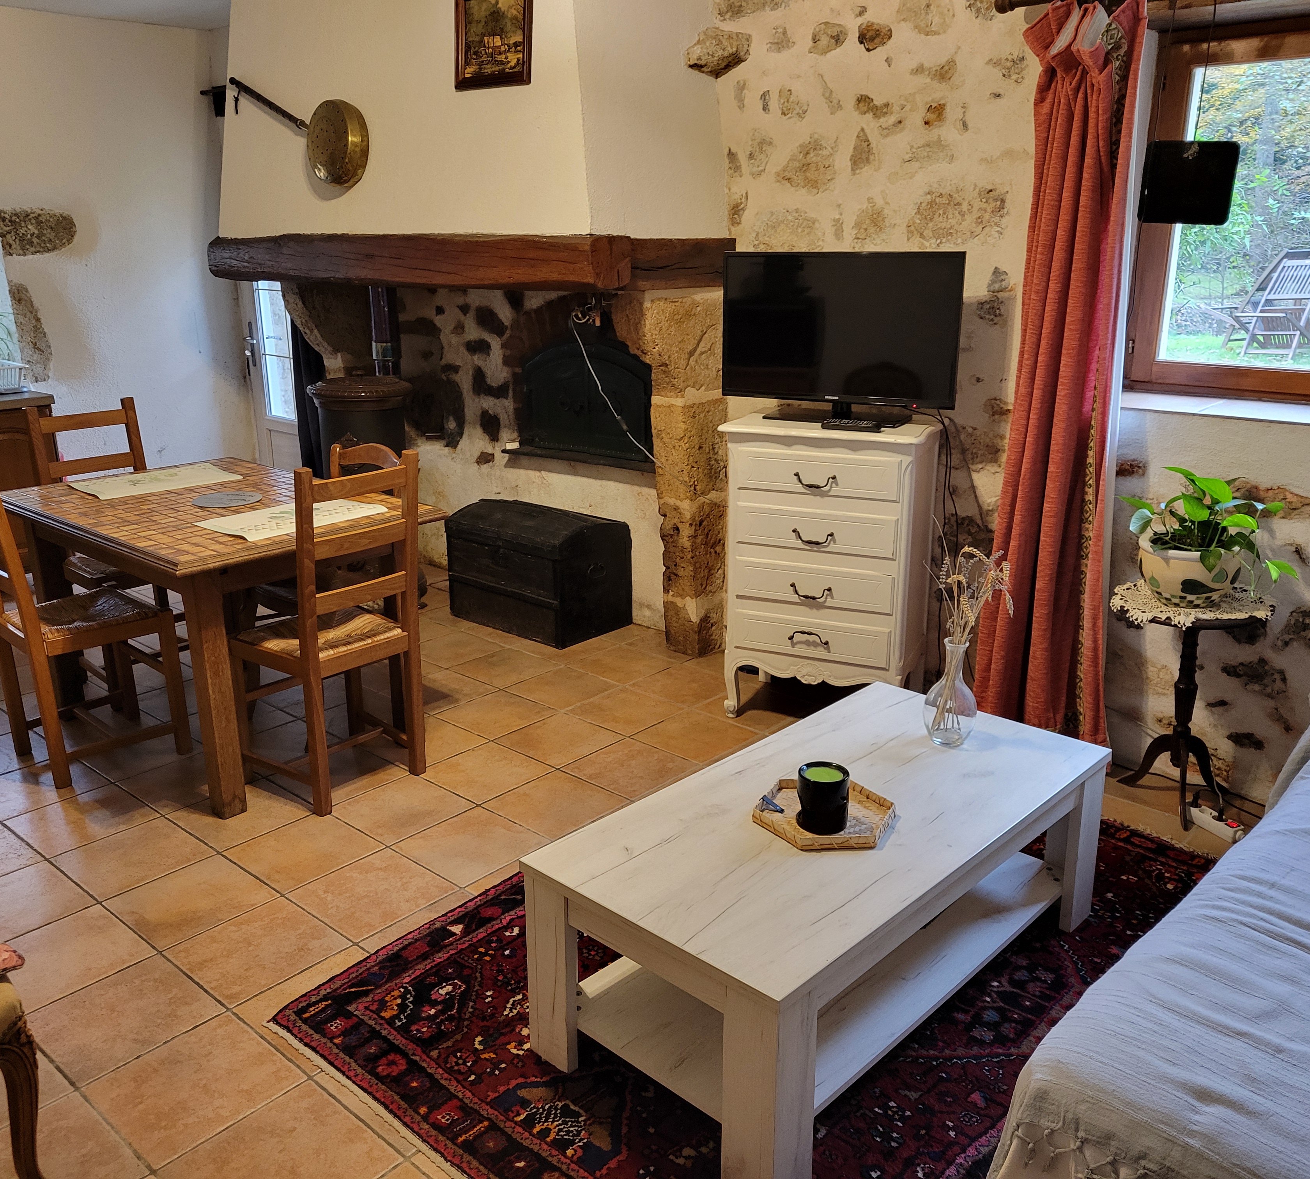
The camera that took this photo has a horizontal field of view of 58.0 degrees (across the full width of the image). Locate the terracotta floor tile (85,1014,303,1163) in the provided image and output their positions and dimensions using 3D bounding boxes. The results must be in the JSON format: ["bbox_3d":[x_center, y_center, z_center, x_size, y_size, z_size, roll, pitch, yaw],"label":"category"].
[{"bbox_3d":[-0.876,0.945,2.251,0.292,0.010,0.292,15,23,40],"label":"terracotta floor tile"}]

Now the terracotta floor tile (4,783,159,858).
[{"bbox_3d":[-1.557,0.630,3.210,0.296,0.010,0.296,15,23,40],"label":"terracotta floor tile"}]

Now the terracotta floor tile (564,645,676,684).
[{"bbox_3d":[-0.121,0.279,4.357,0.292,0.010,0.292,15,23,40],"label":"terracotta floor tile"}]

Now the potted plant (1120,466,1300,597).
[{"bbox_3d":[1.432,-0.135,3.052,0.420,0.340,0.350,14,23,40],"label":"potted plant"}]

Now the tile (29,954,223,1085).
[{"bbox_3d":[-1.085,0.874,2.413,0.296,0.010,0.296,15,23,40],"label":"tile"}]

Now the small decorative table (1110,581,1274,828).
[{"bbox_3d":[1.431,0.312,3.203,0.390,0.585,0.390,-1,17,0],"label":"small decorative table"}]

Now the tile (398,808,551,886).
[{"bbox_3d":[-0.476,0.667,3.055,0.296,0.010,0.296,15,23,40],"label":"tile"}]

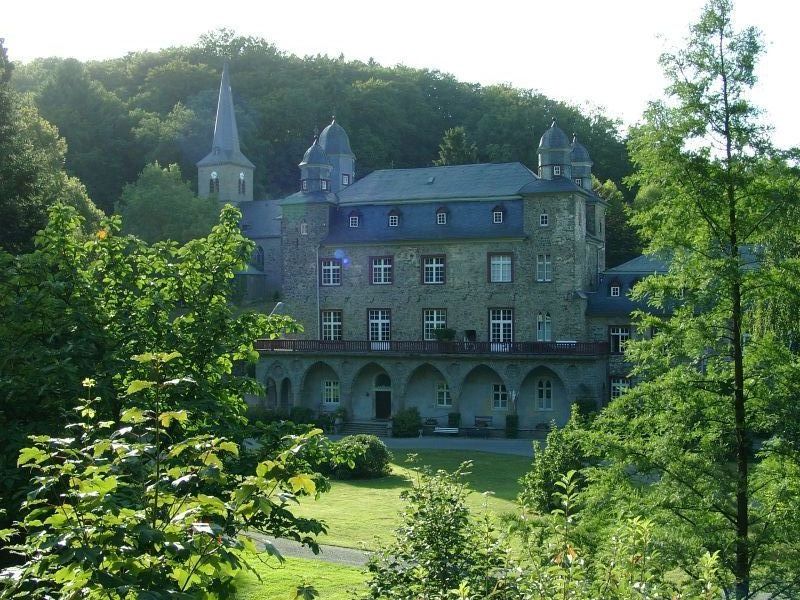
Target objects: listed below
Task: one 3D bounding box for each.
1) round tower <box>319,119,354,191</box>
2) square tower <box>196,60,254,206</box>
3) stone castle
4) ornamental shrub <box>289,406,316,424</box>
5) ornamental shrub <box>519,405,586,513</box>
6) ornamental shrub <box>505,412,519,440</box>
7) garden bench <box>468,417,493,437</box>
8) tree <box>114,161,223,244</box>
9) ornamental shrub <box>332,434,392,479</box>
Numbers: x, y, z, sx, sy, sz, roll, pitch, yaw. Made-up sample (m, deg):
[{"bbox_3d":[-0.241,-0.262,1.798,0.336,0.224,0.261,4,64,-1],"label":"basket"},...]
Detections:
[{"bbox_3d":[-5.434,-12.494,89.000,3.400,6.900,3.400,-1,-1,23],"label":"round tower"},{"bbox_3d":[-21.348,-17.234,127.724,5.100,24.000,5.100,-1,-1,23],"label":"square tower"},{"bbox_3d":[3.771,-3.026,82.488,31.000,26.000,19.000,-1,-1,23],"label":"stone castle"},{"bbox_3d":[-7.205,8.558,76.073,1.850,1.600,1.500,-1,-1,23],"label":"ornamental shrub"},{"bbox_3d":[6.745,7.011,46.000,2.900,4.600,2.800,0,-1,8],"label":"ornamental shrub"},{"bbox_3d":[7.554,8.503,70.459,0.920,1.750,0.880,-1,-1,23],"label":"ornamental shrub"},{"bbox_3d":[5.643,8.690,72.011,1.600,1.000,0.650,-1,-1,23],"label":"garden bench"},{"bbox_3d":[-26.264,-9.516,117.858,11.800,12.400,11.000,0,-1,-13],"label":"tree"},{"bbox_3d":[-2.026,8.457,56.200,3.200,2.300,2.800,0,-1,-2],"label":"ornamental shrub"}]

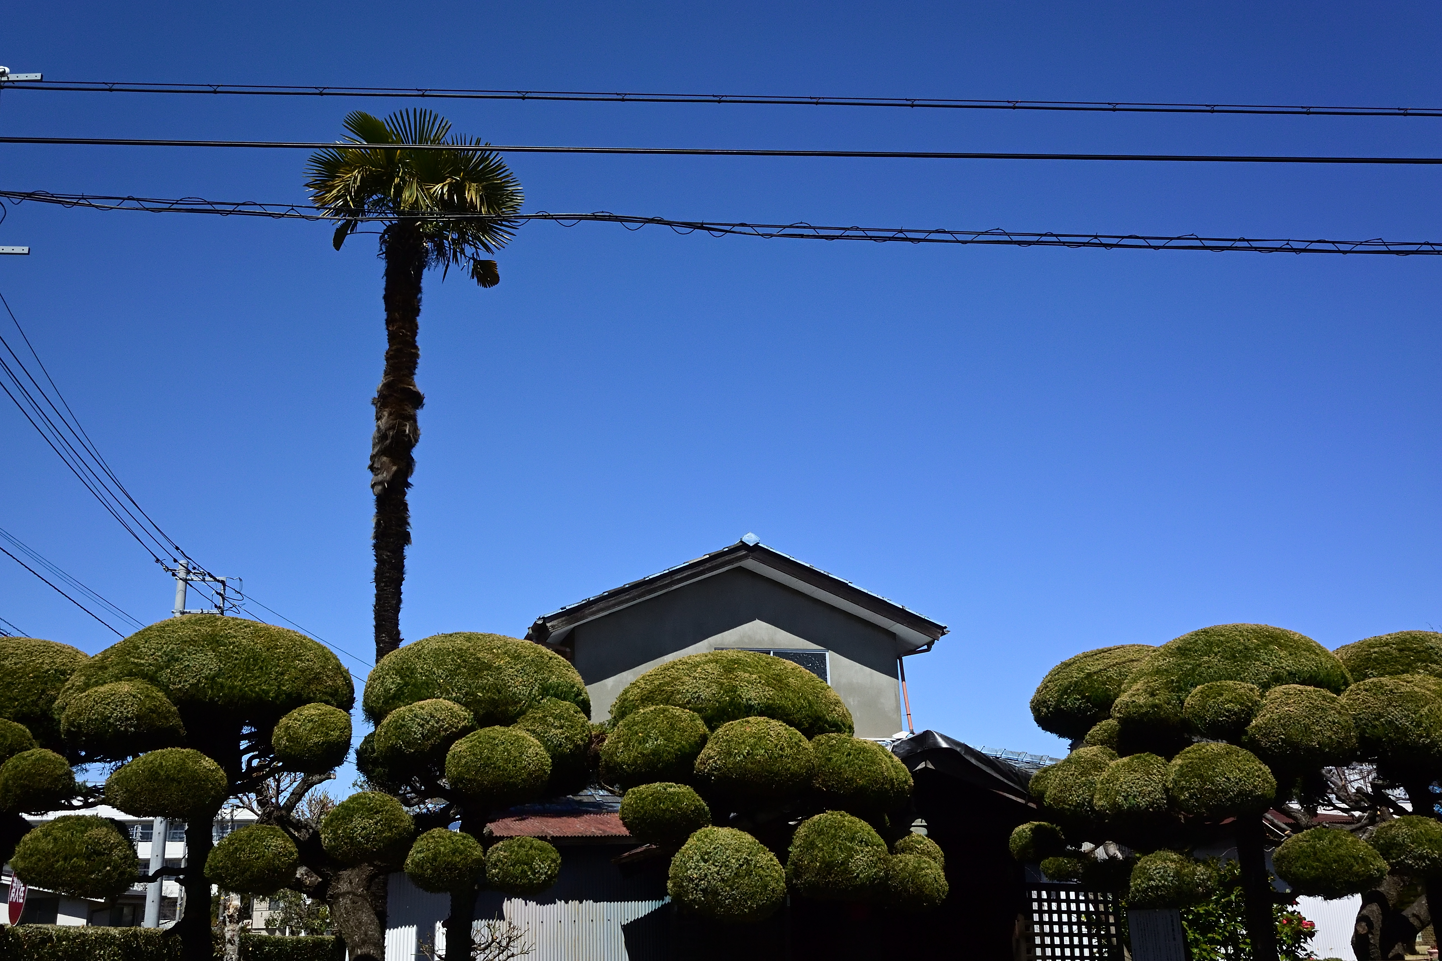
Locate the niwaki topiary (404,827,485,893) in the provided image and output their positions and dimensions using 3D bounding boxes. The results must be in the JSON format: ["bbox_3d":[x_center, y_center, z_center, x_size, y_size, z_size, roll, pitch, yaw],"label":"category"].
[{"bbox_3d":[-1.739,2.402,8.600,0.521,0.412,0.521,2,-18,-11],"label":"niwaki topiary"}]

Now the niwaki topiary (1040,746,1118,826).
[{"bbox_3d":[2.588,2.204,9.816,0.557,0.563,0.529,-6,-17,13],"label":"niwaki topiary"}]

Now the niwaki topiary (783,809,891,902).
[{"bbox_3d":[0.772,2.506,9.076,0.681,0.594,0.647,-3,-16,4],"label":"niwaki topiary"}]

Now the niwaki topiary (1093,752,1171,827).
[{"bbox_3d":[2.744,2.067,9.100,0.537,0.495,0.537,-7,-18,15],"label":"niwaki topiary"}]

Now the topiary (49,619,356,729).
[{"bbox_3d":[-3.395,1.271,9.021,1.840,0.699,1.564,4,-17,-20],"label":"topiary"}]

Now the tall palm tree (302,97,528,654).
[{"bbox_3d":[-2.724,0.654,11.588,2.016,8.631,2.016,2,-17,-13],"label":"tall palm tree"}]

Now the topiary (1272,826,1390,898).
[{"bbox_3d":[4.421,2.774,9.892,0.774,0.504,0.735,-9,-18,22],"label":"topiary"}]

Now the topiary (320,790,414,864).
[{"bbox_3d":[-2.323,2.281,8.940,0.602,0.480,0.572,2,-17,-14],"label":"topiary"}]

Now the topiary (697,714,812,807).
[{"bbox_3d":[0.211,1.759,8.500,0.745,0.565,0.708,-2,-18,1],"label":"topiary"}]

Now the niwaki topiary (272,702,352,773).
[{"bbox_3d":[-2.583,1.626,8.600,0.500,0.439,0.500,4,-18,-16],"label":"niwaki topiary"}]

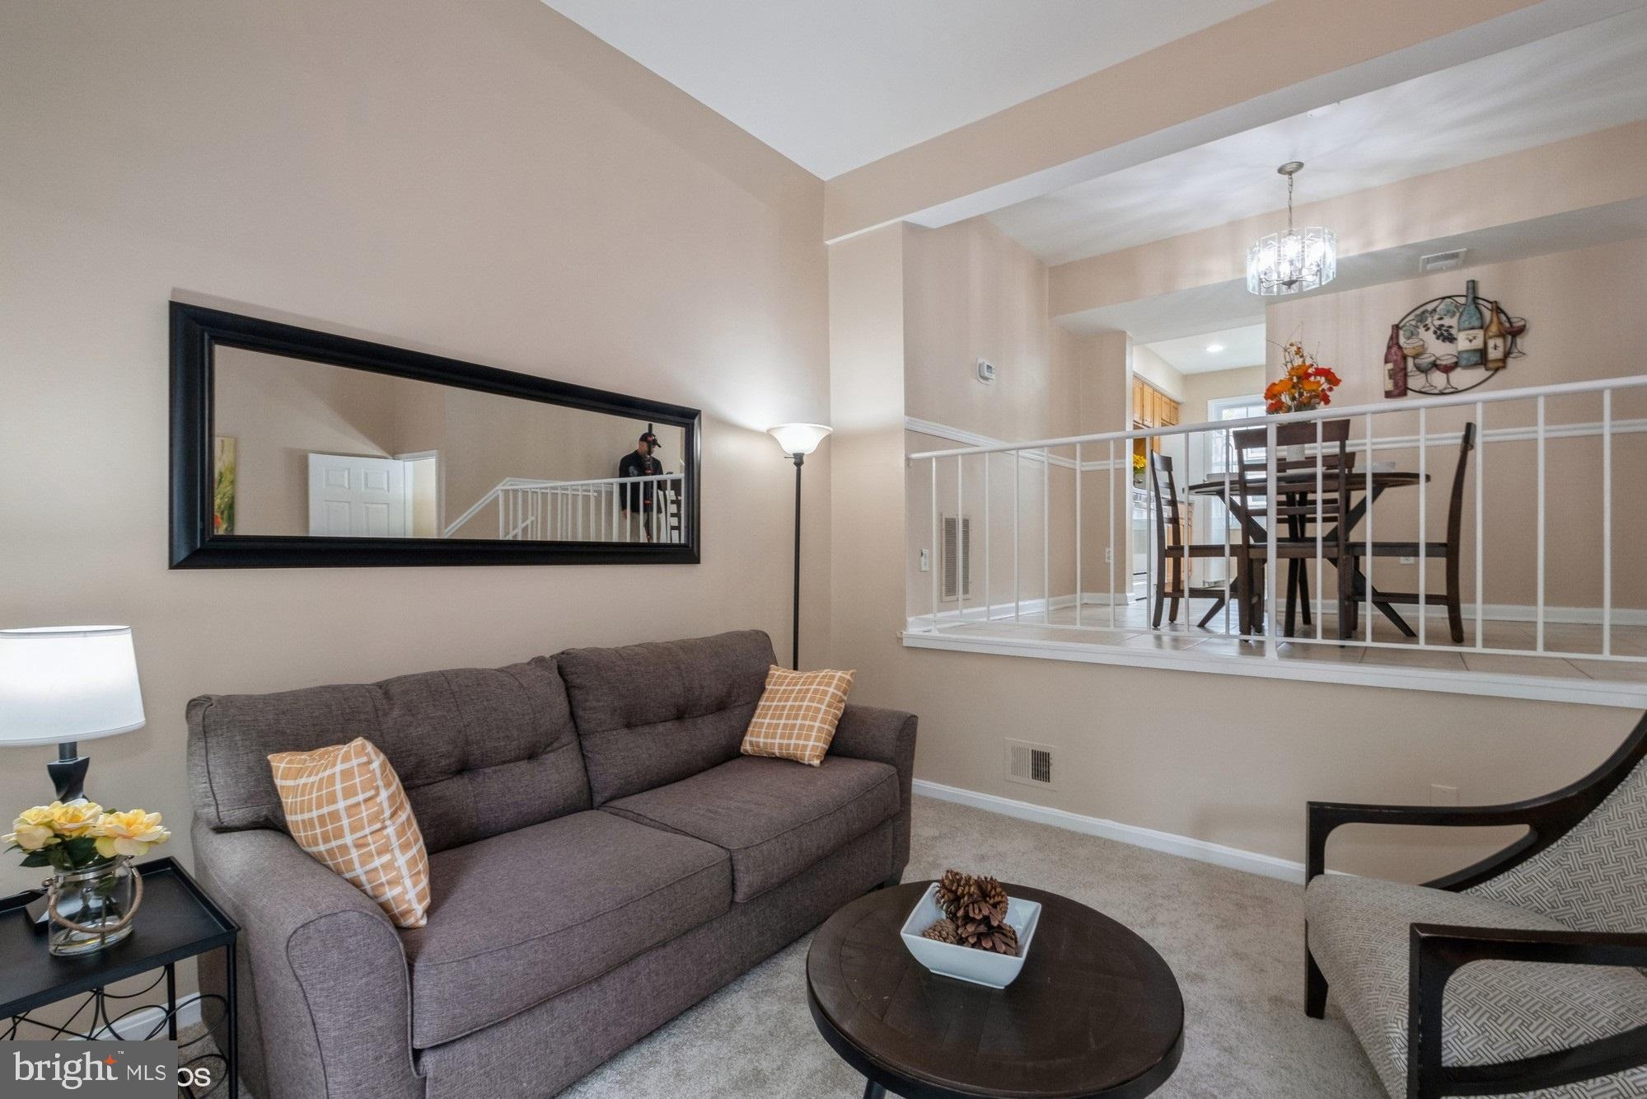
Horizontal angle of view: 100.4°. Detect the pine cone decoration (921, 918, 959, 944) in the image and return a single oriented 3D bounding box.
[{"bbox_3d":[0.230,0.750,1.341,0.080,0.060,0.062,0,0,-11],"label":"pine cone decoration"}]

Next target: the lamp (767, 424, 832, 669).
[{"bbox_3d":[-0.124,0.310,3.300,0.310,1.830,0.310,0,0,0],"label":"lamp"}]

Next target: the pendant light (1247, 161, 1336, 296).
[{"bbox_3d":[2.467,-1.699,3.620,0.390,0.620,0.390,0,-1,40],"label":"pendant light"}]

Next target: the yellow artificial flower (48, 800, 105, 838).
[{"bbox_3d":[-1.530,0.553,1.406,0.088,0.060,0.088,0,0,43],"label":"yellow artificial flower"}]

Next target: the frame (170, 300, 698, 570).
[{"bbox_3d":[-1.108,-0.281,2.388,0.040,0.674,1.706,0,-1,40],"label":"frame"}]

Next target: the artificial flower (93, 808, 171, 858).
[{"bbox_3d":[-1.367,0.561,1.356,0.110,0.070,0.115,0,0,45],"label":"artificial flower"}]

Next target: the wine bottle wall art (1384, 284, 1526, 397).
[{"bbox_3d":[3.776,-1.276,4.116,0.634,0.640,0.050,0,0,36],"label":"wine bottle wall art"}]

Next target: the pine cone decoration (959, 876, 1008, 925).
[{"bbox_3d":[0.310,0.680,1.329,0.090,0.083,0.090,0,0,21],"label":"pine cone decoration"}]

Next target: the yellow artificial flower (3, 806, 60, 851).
[{"bbox_3d":[-1.475,0.519,1.280,0.075,0.070,0.075,0,-1,-34],"label":"yellow artificial flower"}]

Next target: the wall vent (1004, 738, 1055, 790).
[{"bbox_3d":[0.966,1.006,3.213,0.246,0.205,0.020,0,0,36],"label":"wall vent"}]

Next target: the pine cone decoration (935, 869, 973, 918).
[{"bbox_3d":[0.261,0.675,1.344,0.083,0.083,0.085,0,0,21],"label":"pine cone decoration"}]

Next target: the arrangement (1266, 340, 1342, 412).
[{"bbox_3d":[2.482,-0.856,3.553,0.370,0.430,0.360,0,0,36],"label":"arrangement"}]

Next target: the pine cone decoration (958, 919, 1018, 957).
[{"bbox_3d":[0.306,0.725,1.270,0.105,0.080,0.095,0,0,21],"label":"pine cone decoration"}]

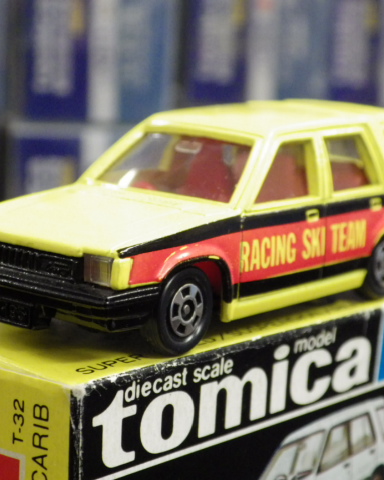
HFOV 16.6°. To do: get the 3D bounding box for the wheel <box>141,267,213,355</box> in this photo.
[{"bbox_3d":[-0.002,0.007,0.138,0.003,0.009,0.009,10,12,38],"label":"wheel"}]

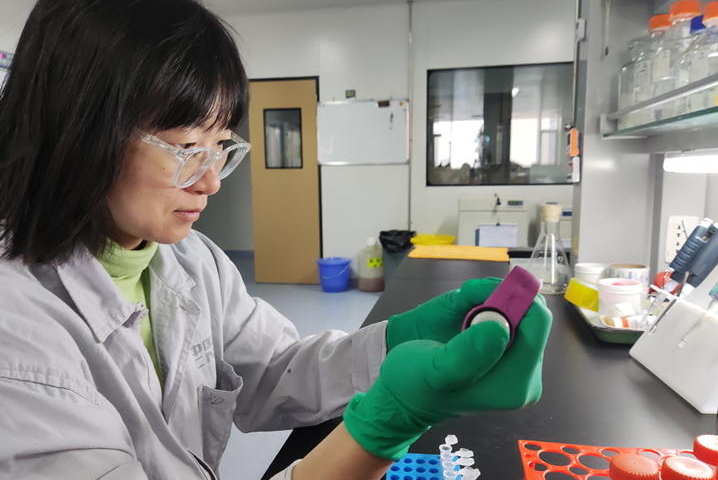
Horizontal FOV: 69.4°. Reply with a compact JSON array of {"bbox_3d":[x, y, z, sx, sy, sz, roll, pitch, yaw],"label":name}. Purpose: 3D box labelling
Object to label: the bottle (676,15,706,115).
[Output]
[{"bbox_3d":[0.653,-0.322,0.978,0.085,0.181,0.085,1,8,11],"label":"bottle"}]

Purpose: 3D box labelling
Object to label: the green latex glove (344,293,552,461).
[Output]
[{"bbox_3d":[0.069,0.105,0.385,0.160,0.083,0.085,-20,0,-6],"label":"green latex glove"}]

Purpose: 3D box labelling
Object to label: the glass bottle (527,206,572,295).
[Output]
[{"bbox_3d":[0.522,0.023,1.403,0.111,0.230,0.111,1,8,11],"label":"glass bottle"}]

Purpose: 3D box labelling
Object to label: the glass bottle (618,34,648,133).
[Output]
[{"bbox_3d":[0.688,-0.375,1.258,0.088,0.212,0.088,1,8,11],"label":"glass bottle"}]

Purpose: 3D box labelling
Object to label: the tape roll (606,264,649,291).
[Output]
[{"bbox_3d":[0.600,0.084,1.158,0.096,0.050,0.096,1,8,11],"label":"tape roll"}]

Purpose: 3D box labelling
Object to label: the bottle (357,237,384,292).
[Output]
[{"bbox_3d":[0.138,0.231,5.028,0.255,0.505,0.255,1,8,11],"label":"bottle"}]

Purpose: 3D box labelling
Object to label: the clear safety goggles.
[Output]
[{"bbox_3d":[-0.205,-0.111,0.556,0.138,0.047,0.142,30,20,6],"label":"clear safety goggles"}]

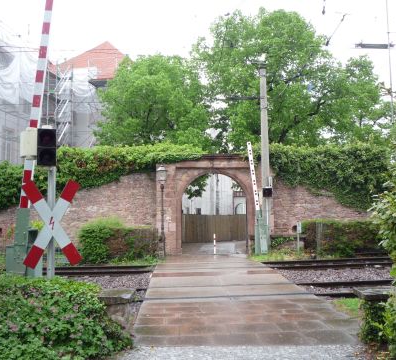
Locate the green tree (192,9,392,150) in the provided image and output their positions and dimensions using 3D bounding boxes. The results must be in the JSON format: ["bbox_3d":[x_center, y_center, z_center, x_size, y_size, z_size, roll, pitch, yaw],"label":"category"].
[{"bbox_3d":[4.579,-2.928,22.422,9.300,11.834,8.500,-1,-4,0],"label":"green tree"}]

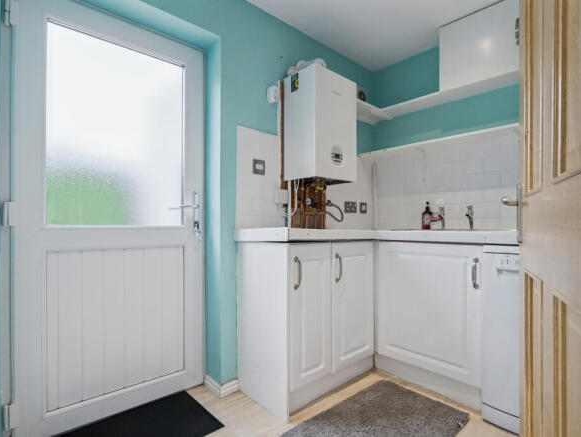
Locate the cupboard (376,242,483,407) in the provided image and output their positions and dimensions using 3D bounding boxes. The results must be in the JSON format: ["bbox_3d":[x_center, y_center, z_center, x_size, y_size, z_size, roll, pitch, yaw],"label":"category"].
[{"bbox_3d":[0.969,0.563,1.838,0.594,0.860,0.590,1,-1,-41],"label":"cupboard"}]

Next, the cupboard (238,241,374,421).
[{"bbox_3d":[0.123,0.561,1.812,0.726,0.865,0.440,1,-1,-41],"label":"cupboard"}]

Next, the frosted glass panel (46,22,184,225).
[{"bbox_3d":[-0.848,-0.418,1.483,0.609,0.918,0.030,1,-1,-41],"label":"frosted glass panel"}]

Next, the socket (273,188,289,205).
[{"bbox_3d":[-0.060,-0.137,1.893,0.088,0.086,0.040,1,-1,-41],"label":"socket"}]

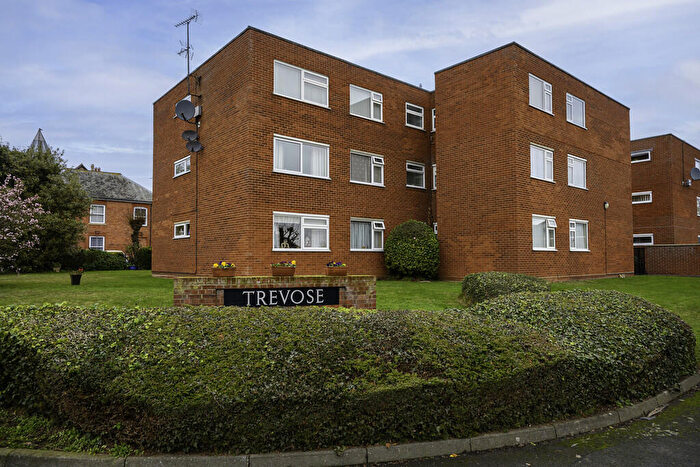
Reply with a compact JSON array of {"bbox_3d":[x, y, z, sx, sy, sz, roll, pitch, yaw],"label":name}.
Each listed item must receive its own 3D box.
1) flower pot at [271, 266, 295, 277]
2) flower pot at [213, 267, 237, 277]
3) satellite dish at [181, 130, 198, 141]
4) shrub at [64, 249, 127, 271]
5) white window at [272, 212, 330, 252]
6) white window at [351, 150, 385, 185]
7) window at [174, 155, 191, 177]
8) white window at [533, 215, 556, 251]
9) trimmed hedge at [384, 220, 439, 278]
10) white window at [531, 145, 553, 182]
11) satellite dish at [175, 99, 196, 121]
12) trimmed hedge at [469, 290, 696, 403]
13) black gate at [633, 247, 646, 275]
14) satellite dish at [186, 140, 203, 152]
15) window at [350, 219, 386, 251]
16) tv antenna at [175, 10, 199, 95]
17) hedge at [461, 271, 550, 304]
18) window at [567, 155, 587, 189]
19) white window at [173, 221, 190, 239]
[{"bbox_3d":[-1.070,0.603,7.400,0.380,0.160,0.170,0,-3,-13],"label":"flower pot"},{"bbox_3d":[-2.076,0.645,7.720,0.400,0.145,0.170,1,-3,-14],"label":"flower pot"},{"bbox_3d":[-5.877,-3.597,17.068,0.580,0.460,0.250,0,-28,-12],"label":"satellite dish"},{"bbox_3d":[-17.792,1.811,32.500,4.200,1.500,1.200,0,-3,-6],"label":"shrub"},{"bbox_3d":[-1.612,-0.014,15.825,2.330,1.250,0.120,3,-4,-40],"label":"white window"},{"bbox_3d":[0.679,-2.465,17.906,1.730,1.240,0.120,3,-4,-40],"label":"white window"},{"bbox_3d":[-6.783,-2.681,18.945,0.120,0.650,1.770,3,-4,-40],"label":"window"},{"bbox_3d":[6.984,0.006,16.828,1.775,1.254,0.120,2,-4,-41],"label":"white window"},{"bbox_3d":[2.319,0.615,17.600,2.030,2.200,2.000,0,-3,0],"label":"trimmed hedge"},{"bbox_3d":[7.054,-2.552,17.113,1.730,1.250,0.120,3,-4,-40],"label":"white window"},{"bbox_3d":[-6.001,-4.520,16.961,0.760,0.780,0.400,0,-8,-7],"label":"satellite dish"},{"bbox_3d":[3.150,1.360,6.350,3.000,0.860,2.300,2,-4,-32],"label":"trimmed hedge"},{"bbox_3d":[16.004,1.548,25.800,0.080,1.500,0.720,2,-4,-41],"label":"black gate"},{"bbox_3d":[-5.764,-3.218,17.300,0.570,0.430,0.330,0,-3,-7],"label":"satellite dish"},{"bbox_3d":[0.675,0.072,17.755,1.730,1.240,0.120,3,-4,-40],"label":"window"},{"bbox_3d":[-5.991,-6.652,17.153,1.300,2.900,0.450,-3,-4,40],"label":"tv antenna"},{"bbox_3d":[3.310,1.168,10.000,1.700,0.680,1.150,-1,-3,14],"label":"hedge"},{"bbox_3d":[9.179,-2.447,18.887,1.795,1.248,0.120,2,-4,-41],"label":"window"},{"bbox_3d":[-6.710,-0.134,18.726,0.120,0.650,1.750,3,-4,-40],"label":"white window"}]

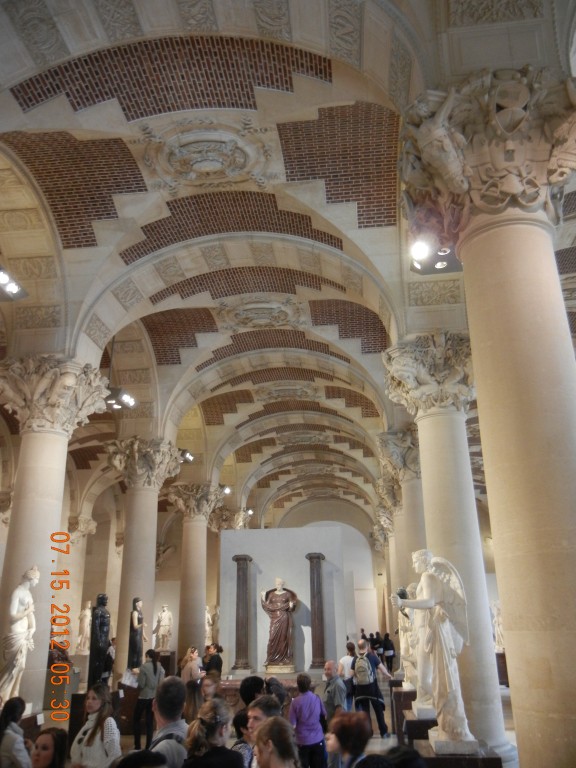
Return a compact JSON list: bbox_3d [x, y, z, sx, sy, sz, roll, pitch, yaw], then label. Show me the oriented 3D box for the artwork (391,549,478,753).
[{"bbox_3d":[1.477,2.726,6.990,0.760,1.860,0.650,-3,-20,6],"label":"artwork"}]

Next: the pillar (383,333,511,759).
[{"bbox_3d":[2.643,2.479,10.561,1.682,6.575,1.682,-3,-20,6],"label":"pillar"}]

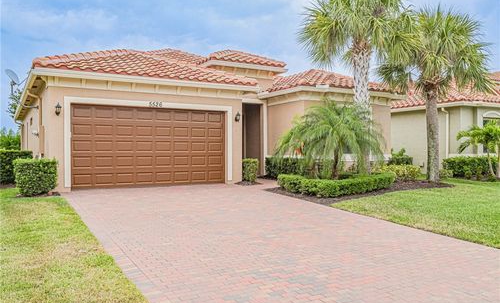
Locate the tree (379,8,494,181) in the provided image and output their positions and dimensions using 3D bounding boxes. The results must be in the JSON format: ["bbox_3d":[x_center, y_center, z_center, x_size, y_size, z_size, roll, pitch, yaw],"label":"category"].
[{"bbox_3d":[7.168,-2.253,16.691,4.300,6.750,4.300,0,0,-29],"label":"tree"}]

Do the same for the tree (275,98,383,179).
[{"bbox_3d":[2.471,-0.169,13.300,3.200,2.650,3.200,0,0,0],"label":"tree"}]

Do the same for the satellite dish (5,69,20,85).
[{"bbox_3d":[-7.838,-2.475,14.300,0.500,0.520,0.600,0,0,0],"label":"satellite dish"}]

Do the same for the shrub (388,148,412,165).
[{"bbox_3d":[5.969,0.490,17.302,0.950,1.100,0.900,0,0,-29],"label":"shrub"}]

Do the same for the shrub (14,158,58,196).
[{"bbox_3d":[-5.664,0.676,11.417,1.020,0.940,0.900,0,0,-29],"label":"shrub"}]

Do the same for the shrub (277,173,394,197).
[{"bbox_3d":[3.387,1.001,14.596,4.600,0.450,3.200,0,0,-29],"label":"shrub"}]

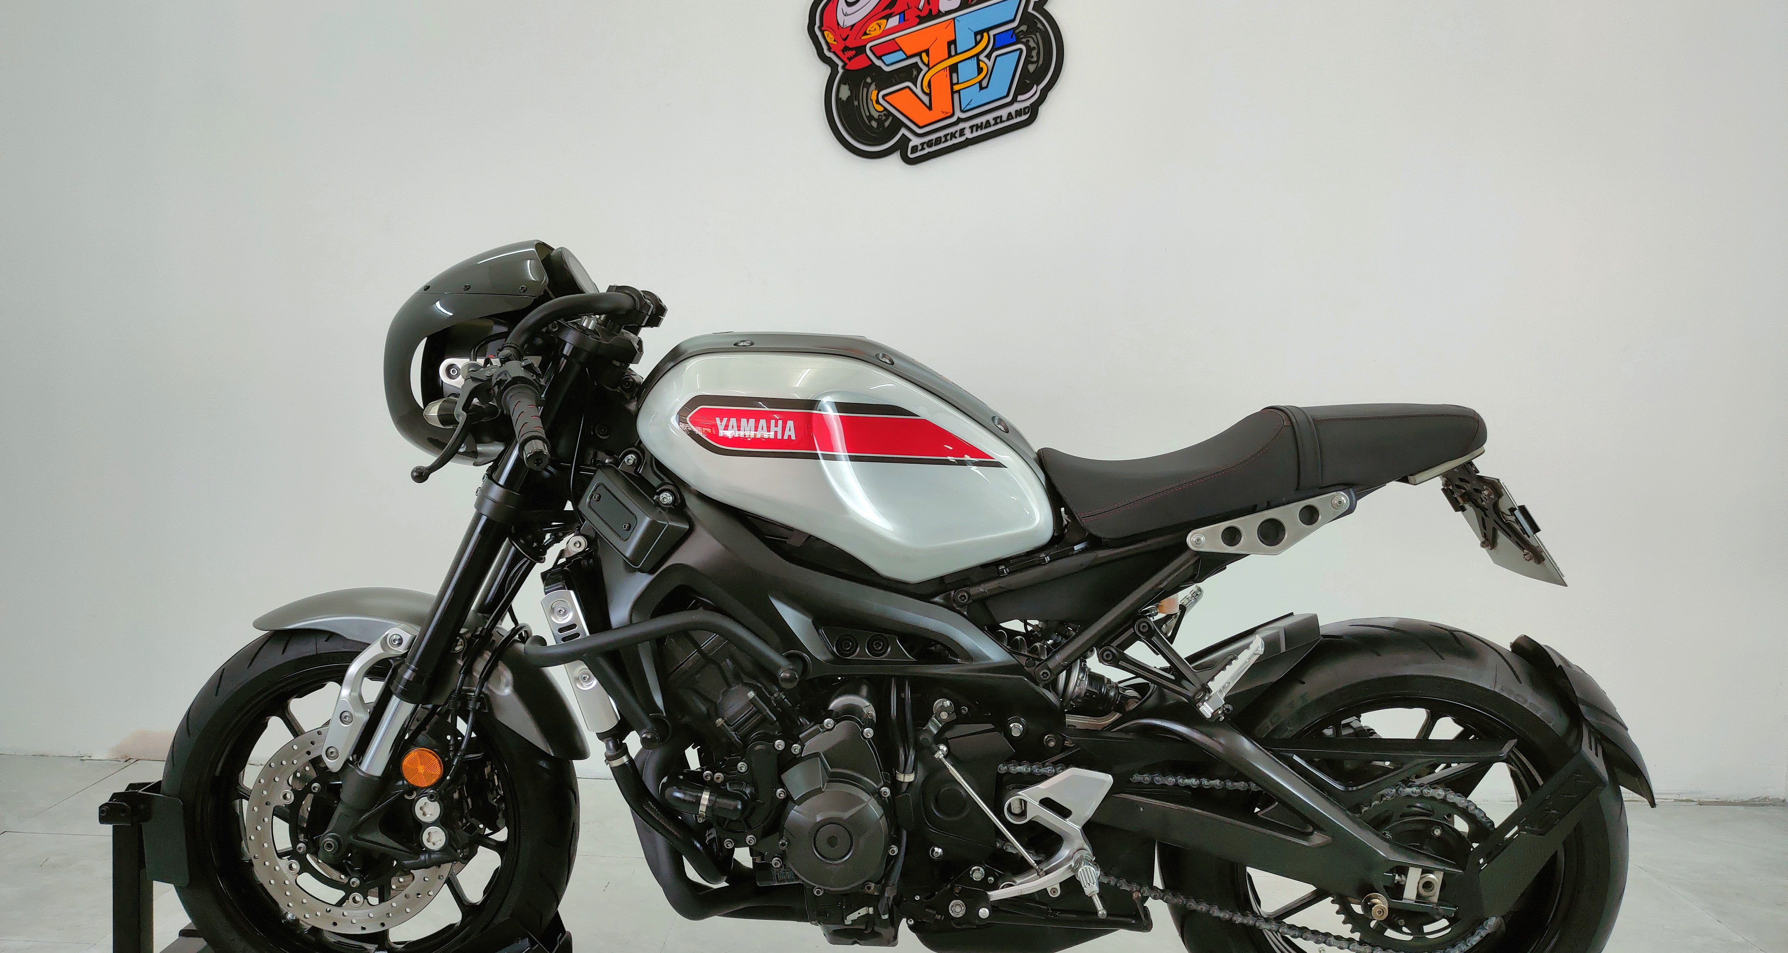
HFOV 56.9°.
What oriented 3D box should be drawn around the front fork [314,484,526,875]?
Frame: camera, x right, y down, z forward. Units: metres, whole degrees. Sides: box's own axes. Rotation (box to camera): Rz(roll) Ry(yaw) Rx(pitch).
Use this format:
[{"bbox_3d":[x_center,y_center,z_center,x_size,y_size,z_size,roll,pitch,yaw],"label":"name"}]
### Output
[{"bbox_3d":[-0.632,0.247,2.315,0.150,0.570,0.270,21,6,3],"label":"front fork"}]

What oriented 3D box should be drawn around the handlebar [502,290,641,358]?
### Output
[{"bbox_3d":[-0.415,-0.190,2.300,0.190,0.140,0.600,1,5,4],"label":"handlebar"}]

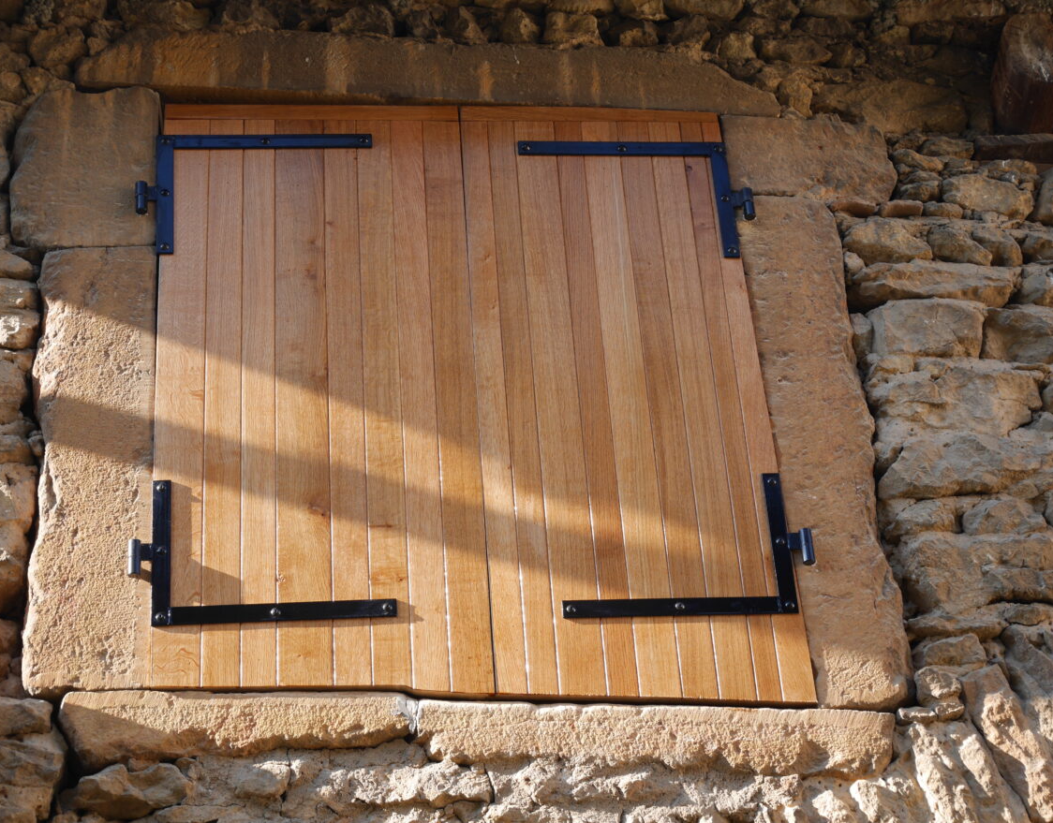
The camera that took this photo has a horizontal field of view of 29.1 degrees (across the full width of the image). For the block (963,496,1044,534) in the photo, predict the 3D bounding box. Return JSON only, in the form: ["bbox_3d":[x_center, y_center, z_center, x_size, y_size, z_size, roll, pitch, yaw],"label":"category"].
[{"bbox_3d":[0.939,0.239,4.072,0.168,0.083,0.130,-1,-32,-6],"label":"block"}]

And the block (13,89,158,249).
[{"bbox_3d":[-1.010,-0.507,4.705,0.328,0.467,0.200,-1,-32,-6],"label":"block"}]

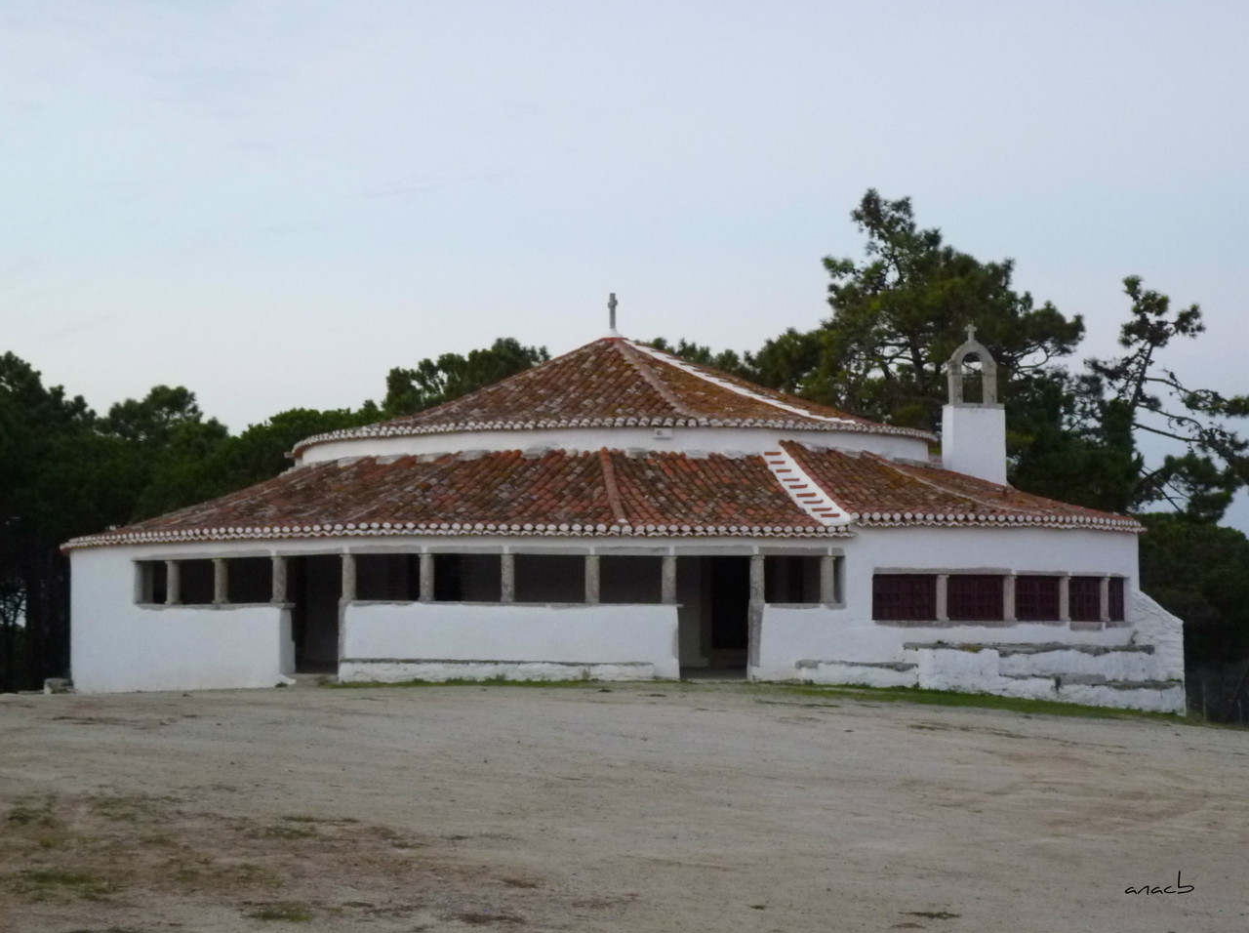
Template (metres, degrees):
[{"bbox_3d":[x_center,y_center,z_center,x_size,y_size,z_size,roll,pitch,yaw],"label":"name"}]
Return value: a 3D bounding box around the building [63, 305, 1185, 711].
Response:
[{"bbox_3d":[-0.200,0.600,45.000,23.800,8.600,23.400,0,-3,0],"label":"building"}]

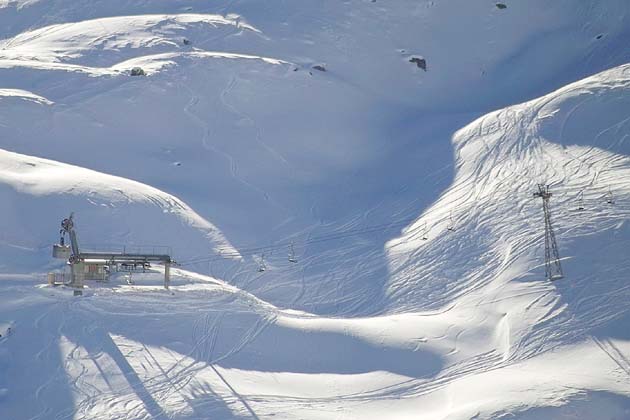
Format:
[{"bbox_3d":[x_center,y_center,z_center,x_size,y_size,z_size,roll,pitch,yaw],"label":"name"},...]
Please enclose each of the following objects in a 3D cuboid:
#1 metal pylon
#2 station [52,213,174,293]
[{"bbox_3d":[35.613,3.432,798.000,2.500,14.500,4.300,-9,10,-21],"label":"metal pylon"},{"bbox_3d":[-29.654,6.328,770.000,17.300,11.300,5.200,-3,8,-22],"label":"station"}]

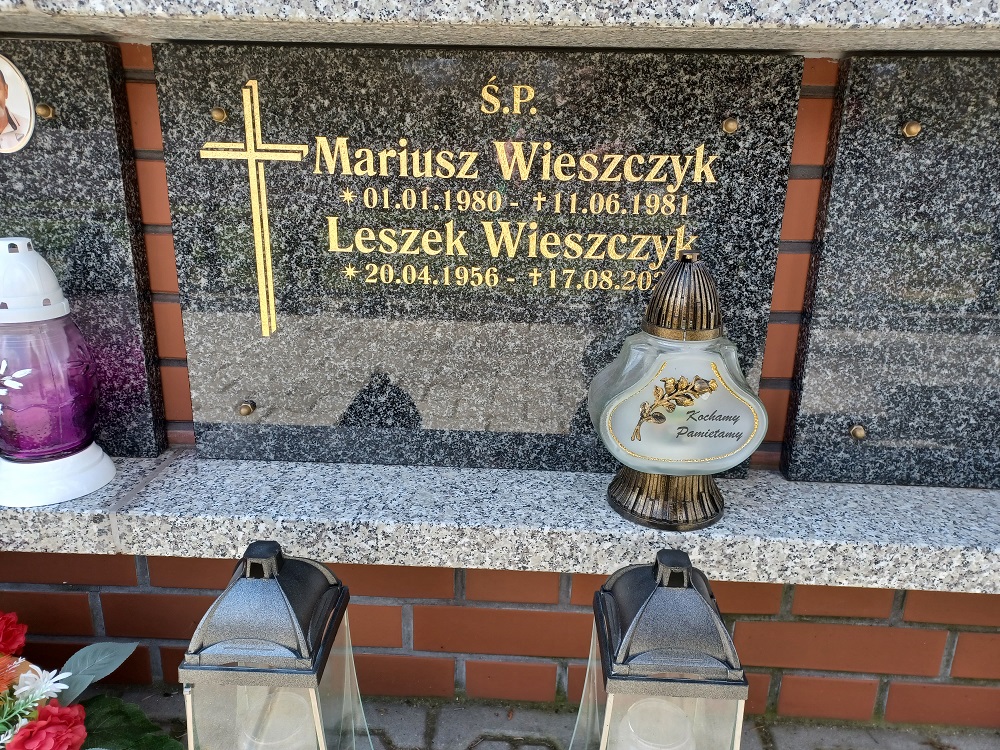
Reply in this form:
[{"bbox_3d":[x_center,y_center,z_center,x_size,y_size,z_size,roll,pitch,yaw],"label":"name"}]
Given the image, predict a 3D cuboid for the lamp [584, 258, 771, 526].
[{"bbox_3d":[0.170,0.011,0.690,0.161,0.251,0.112,0,16,-5],"label":"lamp"}]

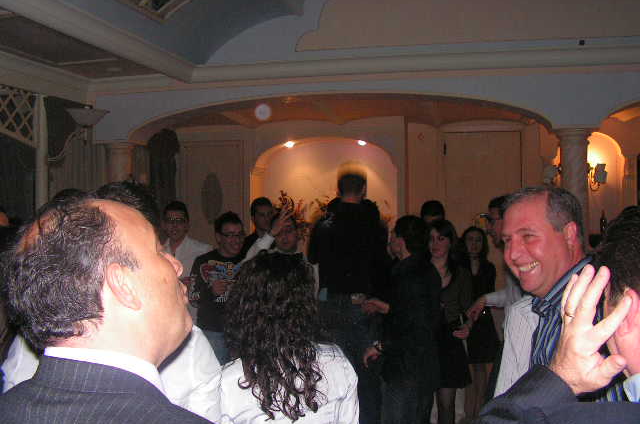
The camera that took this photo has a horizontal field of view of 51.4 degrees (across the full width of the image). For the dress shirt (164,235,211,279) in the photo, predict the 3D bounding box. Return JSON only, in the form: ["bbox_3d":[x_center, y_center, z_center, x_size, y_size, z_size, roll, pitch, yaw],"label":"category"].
[{"bbox_3d":[-0.938,0.529,4.350,0.500,0.740,0.280,0,-2,-11],"label":"dress shirt"}]

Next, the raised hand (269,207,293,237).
[{"bbox_3d":[-0.226,0.054,3.800,0.110,0.190,0.080,27,-3,-5],"label":"raised hand"}]

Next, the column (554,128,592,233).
[{"bbox_3d":[2.281,0.510,6.000,0.340,2.500,0.340,0,-2,0],"label":"column"}]

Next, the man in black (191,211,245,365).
[{"bbox_3d":[-0.548,0.849,3.900,0.540,1.730,0.380,0,-2,-12],"label":"man in black"}]

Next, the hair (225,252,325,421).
[{"bbox_3d":[-0.139,0.374,2.030,0.290,0.500,0.270,0,-2,3],"label":"hair"}]

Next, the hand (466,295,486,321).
[{"bbox_3d":[0.964,0.588,4.100,0.080,0.170,0.100,35,-5,-17],"label":"hand"}]

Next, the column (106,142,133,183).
[{"bbox_3d":[-2.008,0.551,6.700,0.320,2.500,0.320,0,-2,0],"label":"column"}]

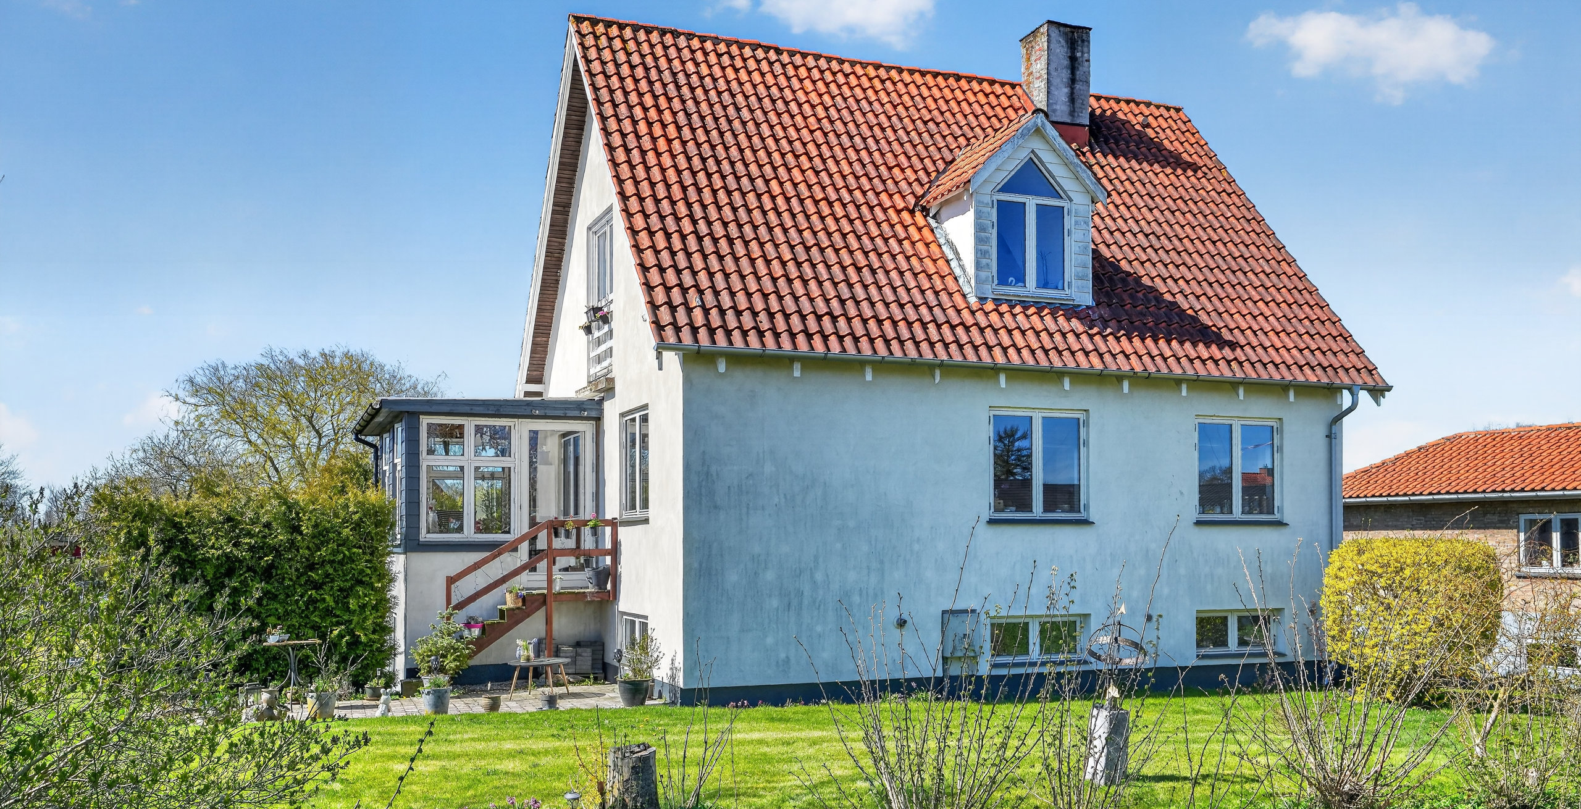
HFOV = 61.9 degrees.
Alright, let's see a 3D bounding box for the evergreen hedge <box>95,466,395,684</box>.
[{"bbox_3d":[-6.600,2.154,16.130,3.350,2.600,1.200,1,-3,-22],"label":"evergreen hedge"}]

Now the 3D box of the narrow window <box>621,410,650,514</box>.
[{"bbox_3d":[-1.962,0.741,16.653,0.110,1.373,1.389,1,-3,-22],"label":"narrow window"}]

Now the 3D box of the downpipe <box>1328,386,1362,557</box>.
[{"bbox_3d":[7.310,1.767,17.380,0.100,3.980,0.450,1,-3,-22],"label":"downpipe"}]

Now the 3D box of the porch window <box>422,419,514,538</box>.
[{"bbox_3d":[-4.205,0.975,17.255,1.225,1.601,0.110,1,-3,-22],"label":"porch window"}]

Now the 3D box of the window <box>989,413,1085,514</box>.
[{"bbox_3d":[2.995,0.708,15.900,1.370,1.290,0.120,1,-3,-22],"label":"window"}]

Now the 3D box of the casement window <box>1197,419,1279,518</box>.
[{"bbox_3d":[5.964,0.847,17.552,1.381,1.316,0.110,1,-3,-22],"label":"casement window"}]

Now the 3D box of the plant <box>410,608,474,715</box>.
[{"bbox_3d":[-3.666,2.709,13.900,0.670,1.120,0.650,0,-3,0],"label":"plant"}]

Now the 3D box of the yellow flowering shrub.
[{"bbox_3d":[8.068,2.724,17.100,2.320,2.000,2.150,-1,-3,25],"label":"yellow flowering shrub"}]

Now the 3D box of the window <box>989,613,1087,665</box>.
[{"bbox_3d":[3.084,2.928,16.404,1.397,0.615,0.110,1,-3,-22],"label":"window"}]

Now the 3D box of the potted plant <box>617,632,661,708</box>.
[{"bbox_3d":[-1.648,2.881,14.300,0.460,0.830,0.440,0,-3,0],"label":"potted plant"}]

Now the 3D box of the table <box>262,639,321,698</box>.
[{"bbox_3d":[-5.577,3.013,14.750,0.650,0.730,0.650,1,-3,-21],"label":"table"}]

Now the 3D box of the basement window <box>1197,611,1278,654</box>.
[{"bbox_3d":[5.965,3.024,17.563,1.376,0.568,0.110,1,-3,-22],"label":"basement window"}]

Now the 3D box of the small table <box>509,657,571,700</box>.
[{"bbox_3d":[-2.844,3.110,14.950,0.710,0.420,0.660,0,-3,0],"label":"small table"}]

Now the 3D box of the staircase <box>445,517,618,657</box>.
[{"bbox_3d":[-3.400,2.470,16.750,2.250,2.050,0.800,1,-3,-22],"label":"staircase"}]

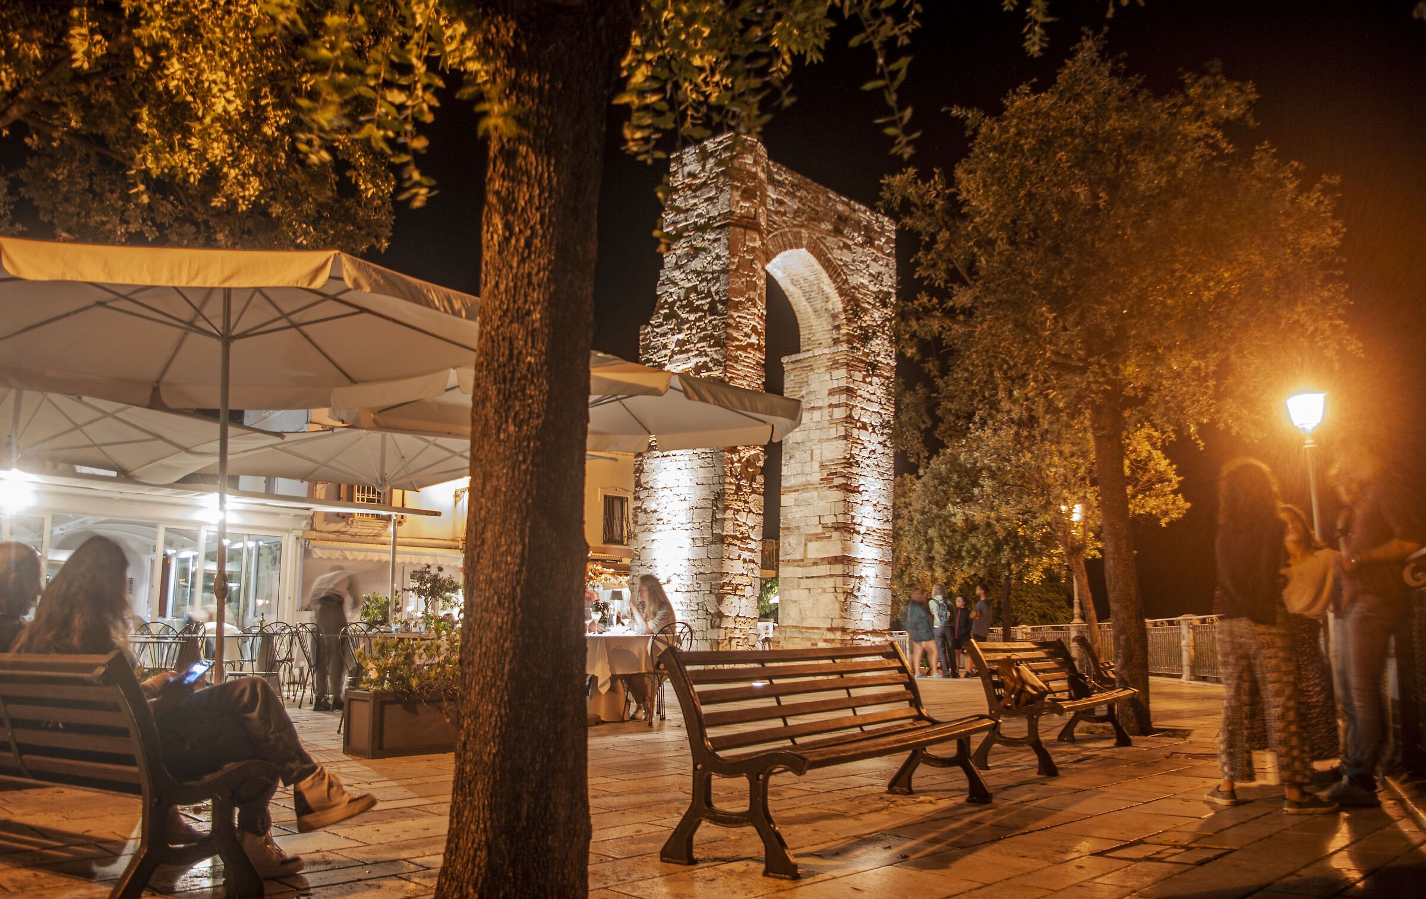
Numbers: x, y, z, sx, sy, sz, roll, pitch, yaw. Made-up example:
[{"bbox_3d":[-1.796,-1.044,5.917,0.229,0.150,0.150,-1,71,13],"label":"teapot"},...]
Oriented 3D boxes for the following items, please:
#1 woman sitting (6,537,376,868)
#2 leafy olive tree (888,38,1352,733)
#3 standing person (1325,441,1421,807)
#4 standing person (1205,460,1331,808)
[{"bbox_3d":[-1.750,0.878,3.625,0.550,1.140,1.060,-7,-12,34],"label":"woman sitting"},{"bbox_3d":[3.698,-0.765,9.777,4.350,6.450,4.300,-1,-10,0],"label":"leafy olive tree"},{"bbox_3d":[3.299,0.847,5.354,0.480,1.770,0.500,-2,-10,12],"label":"standing person"},{"bbox_3d":[2.633,0.876,5.187,0.520,1.670,0.420,-7,-12,31],"label":"standing person"}]

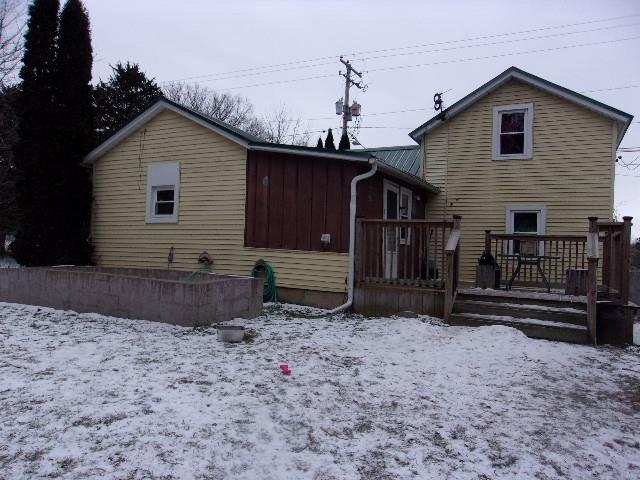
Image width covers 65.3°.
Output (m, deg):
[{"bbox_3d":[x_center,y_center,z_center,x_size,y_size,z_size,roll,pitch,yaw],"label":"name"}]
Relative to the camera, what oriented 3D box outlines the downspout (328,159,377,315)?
[{"bbox_3d":[0.578,-0.039,8.726,0.820,2.710,0.280,1,-1,29],"label":"downspout"}]

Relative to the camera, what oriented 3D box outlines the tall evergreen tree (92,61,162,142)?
[{"bbox_3d":[-8.604,-3.163,21.976,5.000,9.150,5.000,2,-1,-22],"label":"tall evergreen tree"}]

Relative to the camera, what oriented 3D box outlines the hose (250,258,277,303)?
[{"bbox_3d":[-1.086,0.783,9.593,0.540,0.830,0.200,1,-1,29],"label":"hose"}]

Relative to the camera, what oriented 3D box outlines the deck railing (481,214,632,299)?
[{"bbox_3d":[3.787,0.305,8.334,2.300,1.200,2.300,1,-1,29],"label":"deck railing"}]

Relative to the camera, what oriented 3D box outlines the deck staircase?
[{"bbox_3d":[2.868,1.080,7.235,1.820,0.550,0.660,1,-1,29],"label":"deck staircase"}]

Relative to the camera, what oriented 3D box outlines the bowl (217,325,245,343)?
[{"bbox_3d":[-1.112,1.192,6.289,0.345,0.150,0.345,2,-1,-10],"label":"bowl"}]

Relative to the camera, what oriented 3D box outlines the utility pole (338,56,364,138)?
[{"bbox_3d":[1.367,-3.943,26.982,1.000,11.430,2.600,1,-1,29],"label":"utility pole"}]

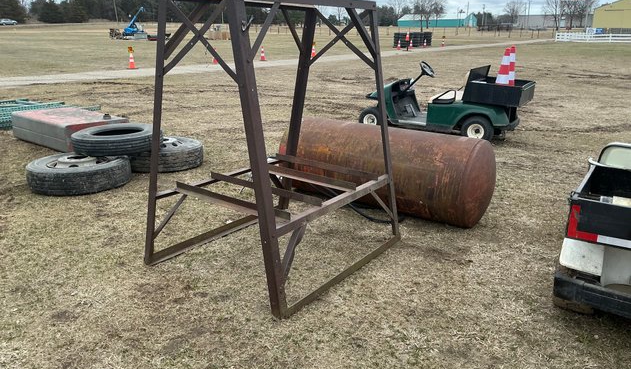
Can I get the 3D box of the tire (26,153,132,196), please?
[{"bbox_3d":[-2.460,-0.136,5.360,1.000,0.275,1.000,-1,16,0],"label":"tire"}]

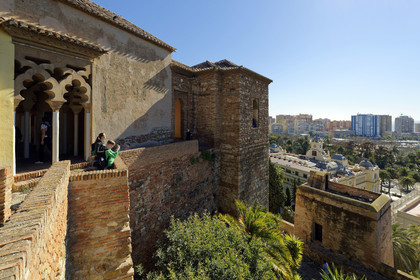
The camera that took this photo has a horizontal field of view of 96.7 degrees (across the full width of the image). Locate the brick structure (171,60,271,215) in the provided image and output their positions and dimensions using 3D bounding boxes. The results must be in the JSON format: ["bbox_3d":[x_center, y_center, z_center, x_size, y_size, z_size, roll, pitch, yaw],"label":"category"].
[{"bbox_3d":[1.360,-0.500,13.400,4.000,10.300,4.900,2,4,34],"label":"brick structure"}]

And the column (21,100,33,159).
[{"bbox_3d":[-7.322,-0.419,7.450,0.360,2.300,0.360,2,4,33],"label":"column"}]

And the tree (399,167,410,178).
[{"bbox_3d":[111.470,19.772,107.000,5.000,9.500,5.000,-3,4,-44],"label":"tree"}]

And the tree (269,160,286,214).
[{"bbox_3d":[16.583,12.726,48.000,6.300,15.000,6.300,2,3,34],"label":"tree"}]

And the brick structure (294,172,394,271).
[{"bbox_3d":[13.400,7.280,19.300,4.300,7.100,7.000,-2,4,-35],"label":"brick structure"}]

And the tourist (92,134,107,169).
[{"bbox_3d":[-3.305,0.615,5.600,0.500,1.650,0.500,-1,3,-25],"label":"tourist"}]

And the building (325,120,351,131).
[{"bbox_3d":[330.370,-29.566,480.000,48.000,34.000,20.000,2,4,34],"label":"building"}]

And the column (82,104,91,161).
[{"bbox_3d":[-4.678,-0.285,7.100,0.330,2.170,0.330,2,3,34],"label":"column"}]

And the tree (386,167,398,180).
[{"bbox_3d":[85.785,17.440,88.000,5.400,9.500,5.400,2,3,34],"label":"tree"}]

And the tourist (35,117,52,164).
[{"bbox_3d":[-6.072,-0.018,6.850,0.550,1.720,0.500,-1,3,-22],"label":"tourist"}]

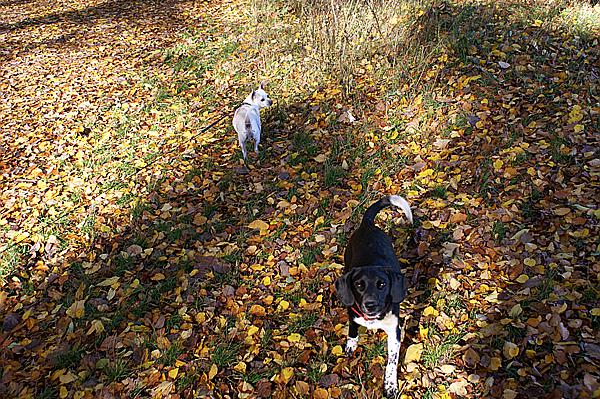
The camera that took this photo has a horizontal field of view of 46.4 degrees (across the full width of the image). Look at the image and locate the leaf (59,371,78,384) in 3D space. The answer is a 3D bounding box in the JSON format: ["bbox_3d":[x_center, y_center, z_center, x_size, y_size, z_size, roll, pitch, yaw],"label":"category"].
[{"bbox_3d":[-0.743,0.571,2.249,0.061,0.014,0.056,-11,29,-20],"label":"leaf"}]

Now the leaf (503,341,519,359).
[{"bbox_3d":[0.745,0.532,2.473,0.057,0.025,0.067,8,25,18],"label":"leaf"}]

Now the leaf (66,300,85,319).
[{"bbox_3d":[-0.826,0.405,2.576,0.062,0.014,0.084,-10,29,-19],"label":"leaf"}]

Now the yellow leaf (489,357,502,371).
[{"bbox_3d":[0.643,0.543,2.305,0.043,0.014,0.058,9,28,17],"label":"yellow leaf"}]

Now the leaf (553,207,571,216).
[{"bbox_3d":[1.281,0.058,3.429,0.086,0.010,0.070,10,26,20],"label":"leaf"}]

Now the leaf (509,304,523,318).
[{"bbox_3d":[0.791,0.407,2.571,0.048,0.014,0.064,10,29,18],"label":"leaf"}]

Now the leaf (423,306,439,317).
[{"bbox_3d":[0.478,0.410,2.565,0.055,0.014,0.070,6,28,11],"label":"leaf"}]

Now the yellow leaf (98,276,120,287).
[{"bbox_3d":[-0.788,0.342,2.901,0.045,0.015,0.095,17,29,34],"label":"yellow leaf"}]

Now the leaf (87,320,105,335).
[{"bbox_3d":[-0.757,0.476,2.599,0.063,0.024,0.069,-8,25,-17],"label":"leaf"}]

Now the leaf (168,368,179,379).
[{"bbox_3d":[-0.409,0.563,2.266,0.029,0.014,0.039,-6,28,-12],"label":"leaf"}]

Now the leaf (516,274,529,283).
[{"bbox_3d":[0.901,0.322,2.835,0.049,0.012,0.053,8,25,18],"label":"leaf"}]

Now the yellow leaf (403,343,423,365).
[{"bbox_3d":[0.397,0.542,2.452,0.063,0.025,0.094,5,24,10],"label":"yellow leaf"}]

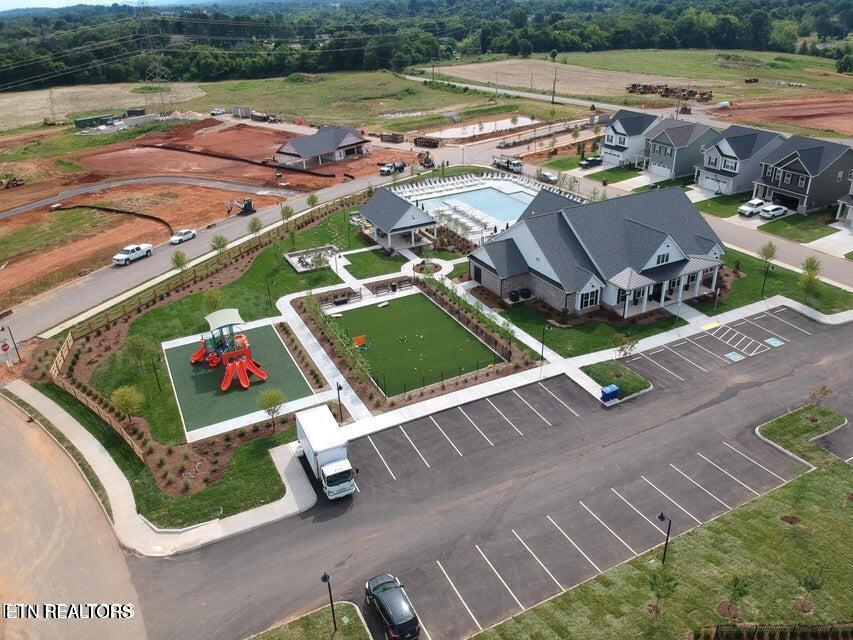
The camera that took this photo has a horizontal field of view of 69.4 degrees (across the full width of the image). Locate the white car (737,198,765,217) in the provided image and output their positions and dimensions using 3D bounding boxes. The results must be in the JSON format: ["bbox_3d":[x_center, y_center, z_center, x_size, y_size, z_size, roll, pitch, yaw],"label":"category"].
[{"bbox_3d":[53.768,-18.479,101.277,4.700,1.700,1.900,-14,28,-24],"label":"white car"}]

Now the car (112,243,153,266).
[{"bbox_3d":[-42.302,-9.501,88.825,2.050,1.950,5.850,11,28,25],"label":"car"}]

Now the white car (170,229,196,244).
[{"bbox_3d":[-37.743,-12.895,95.749,1.820,1.460,4.700,10,29,23],"label":"white car"}]

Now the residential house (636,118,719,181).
[{"bbox_3d":[51.210,-35.456,125.563,14.500,9.100,12.600,-14,28,-23],"label":"residential house"}]

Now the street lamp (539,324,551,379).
[{"bbox_3d":[10.888,2.602,56.918,0.400,3.900,1.000,-14,28,-23],"label":"street lamp"}]

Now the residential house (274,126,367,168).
[{"bbox_3d":[-25.916,-43.114,152.823,12.800,6.000,23.000,19,33,37],"label":"residential house"}]

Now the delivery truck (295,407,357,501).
[{"bbox_3d":[-7.248,9.579,44.518,2.450,3.400,6.650,-14,28,-23],"label":"delivery truck"}]

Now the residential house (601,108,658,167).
[{"bbox_3d":[45.316,-40.079,134.137,16.000,9.100,10.700,-14,29,-22],"label":"residential house"}]

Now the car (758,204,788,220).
[{"bbox_3d":[53.439,-16.546,94.883,4.600,1.620,1.850,-16,30,-26],"label":"car"}]

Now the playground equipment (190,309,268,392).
[{"bbox_3d":[-19.215,2.785,58.520,6.100,4.600,8.500,-14,29,-22],"label":"playground equipment"}]

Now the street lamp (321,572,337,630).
[{"bbox_3d":[-5.207,15.192,33.278,0.420,3.850,0.880,-14,29,-22],"label":"street lamp"}]

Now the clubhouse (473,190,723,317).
[{"bbox_3d":[20.177,-9.838,75.659,28.400,8.900,25.400,-14,28,-23],"label":"clubhouse"}]

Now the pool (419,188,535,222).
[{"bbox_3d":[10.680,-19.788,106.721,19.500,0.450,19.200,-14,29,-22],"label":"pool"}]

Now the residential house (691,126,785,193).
[{"bbox_3d":[57.278,-29.458,112.014,16.100,9.100,10.700,-14,29,-22],"label":"residential house"}]

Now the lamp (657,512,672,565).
[{"bbox_3d":[13.960,12.889,36.520,0.420,3.750,0.920,-14,29,-22],"label":"lamp"}]

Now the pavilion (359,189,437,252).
[{"bbox_3d":[-4.584,-16.092,94.571,8.400,6.100,12.300,-14,28,-23],"label":"pavilion"}]

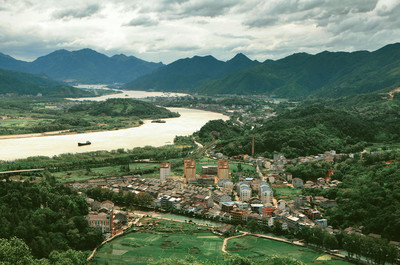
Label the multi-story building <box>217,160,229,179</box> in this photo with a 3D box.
[{"bbox_3d":[38.000,65.110,1187.000,18.500,36.500,17.000,0,5,-2],"label":"multi-story building"}]

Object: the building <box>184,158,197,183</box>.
[{"bbox_3d":[-16.000,64.120,1186.920,18.500,38.500,17.000,0,5,-4],"label":"building"}]

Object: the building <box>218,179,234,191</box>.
[{"bbox_3d":[41.000,82.380,1106.120,16.000,15.000,27.000,-1,5,-13],"label":"building"}]

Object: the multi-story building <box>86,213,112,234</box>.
[{"bbox_3d":[-115.500,105.270,808.000,25.500,17.000,14.000,0,5,3],"label":"multi-story building"}]

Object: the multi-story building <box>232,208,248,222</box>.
[{"bbox_3d":[50.000,103.050,867.010,14.500,12.000,13.000,4,6,42],"label":"multi-story building"}]

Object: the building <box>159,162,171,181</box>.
[{"bbox_3d":[-59.500,67.120,1193.180,17.000,31.500,15.000,0,5,-4],"label":"building"}]

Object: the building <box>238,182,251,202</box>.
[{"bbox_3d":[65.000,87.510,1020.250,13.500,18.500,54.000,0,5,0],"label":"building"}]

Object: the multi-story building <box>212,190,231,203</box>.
[{"bbox_3d":[30.000,91.710,1008.550,14.500,12.000,38.000,-1,5,-15],"label":"multi-story building"}]

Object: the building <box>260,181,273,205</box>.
[{"bbox_3d":[95.000,88.130,1006.260,14.500,19.500,60.000,0,5,0],"label":"building"}]

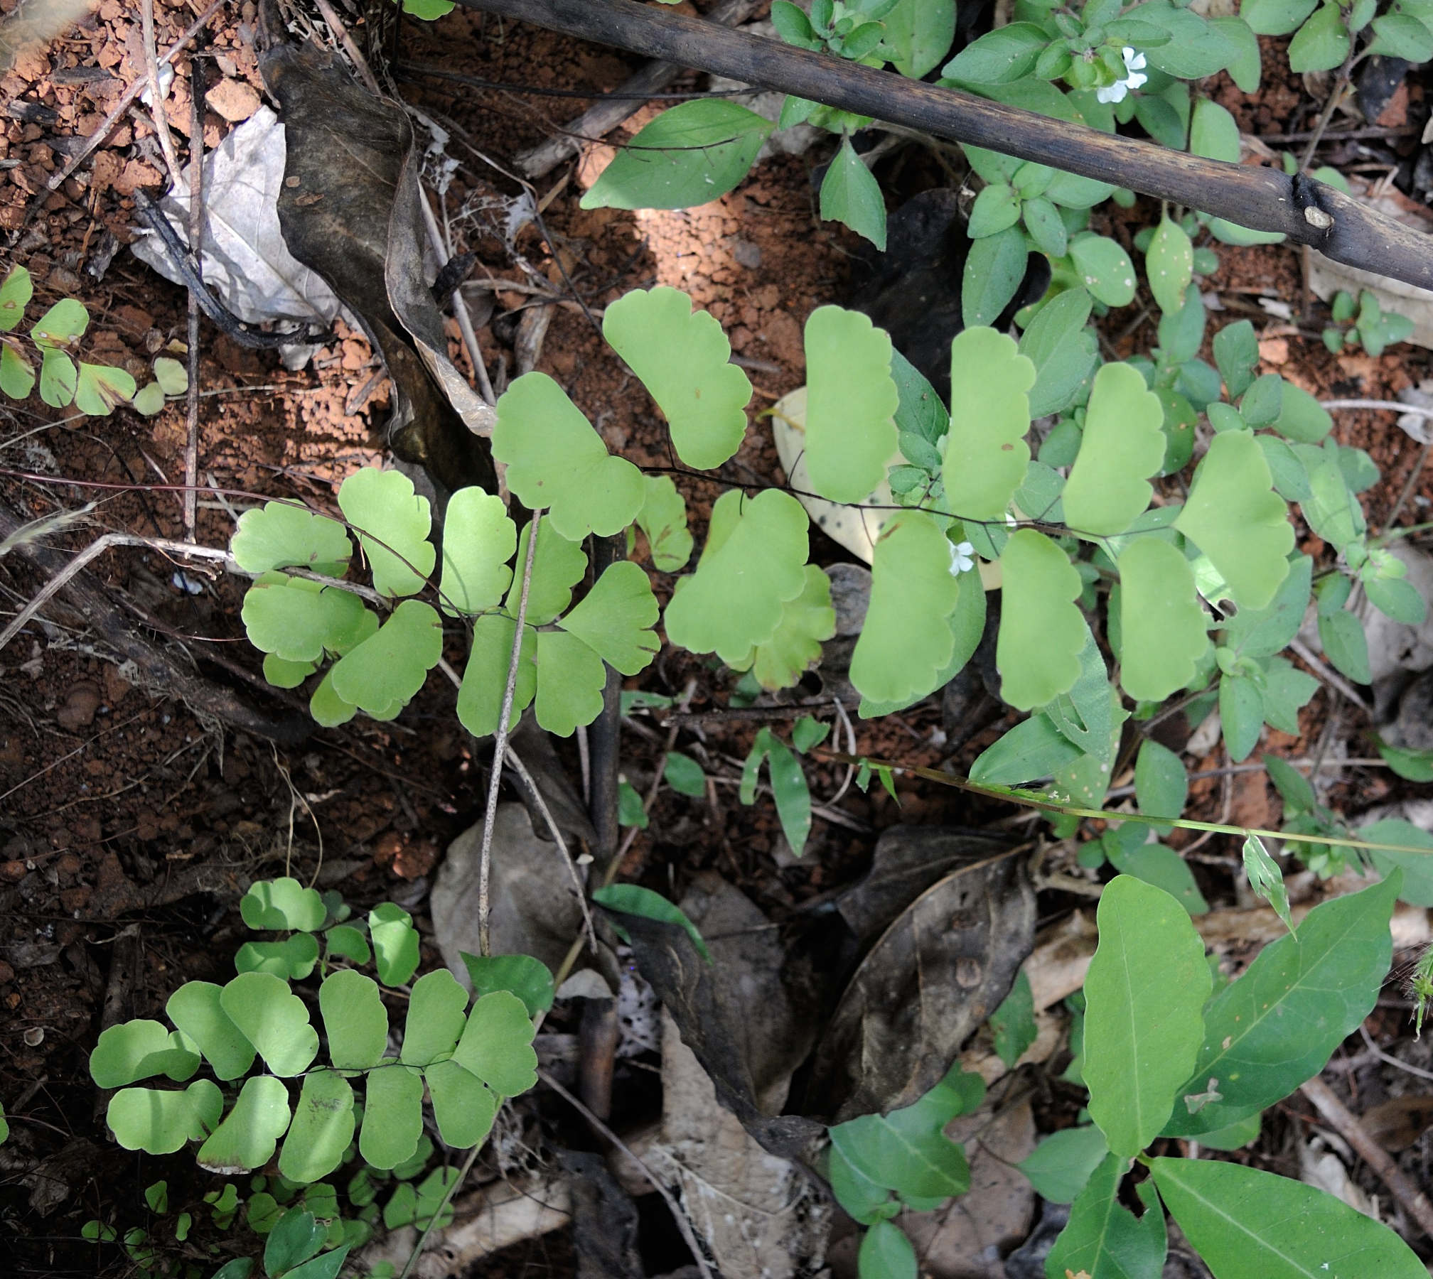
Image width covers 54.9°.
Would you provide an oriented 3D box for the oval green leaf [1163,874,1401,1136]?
[{"bbox_3d":[0.158,0.106,0.386,0.109,0.014,0.034,-42,81,-9],"label":"oval green leaf"}]

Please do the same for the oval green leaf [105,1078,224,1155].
[{"bbox_3d":[-0.164,0.143,0.411,0.035,0.008,0.020,-8,78,4],"label":"oval green leaf"}]

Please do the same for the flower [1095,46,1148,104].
[{"bbox_3d":[0.126,-0.176,0.430,0.014,0.011,0.016,38,74,2],"label":"flower"}]

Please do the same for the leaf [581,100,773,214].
[{"bbox_3d":[-0.014,-0.156,0.451,0.067,0.009,0.038,-24,73,-2],"label":"leaf"}]

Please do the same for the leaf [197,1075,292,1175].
[{"bbox_3d":[-0.138,0.146,0.411,0.019,0.007,0.031,31,84,7],"label":"leaf"}]

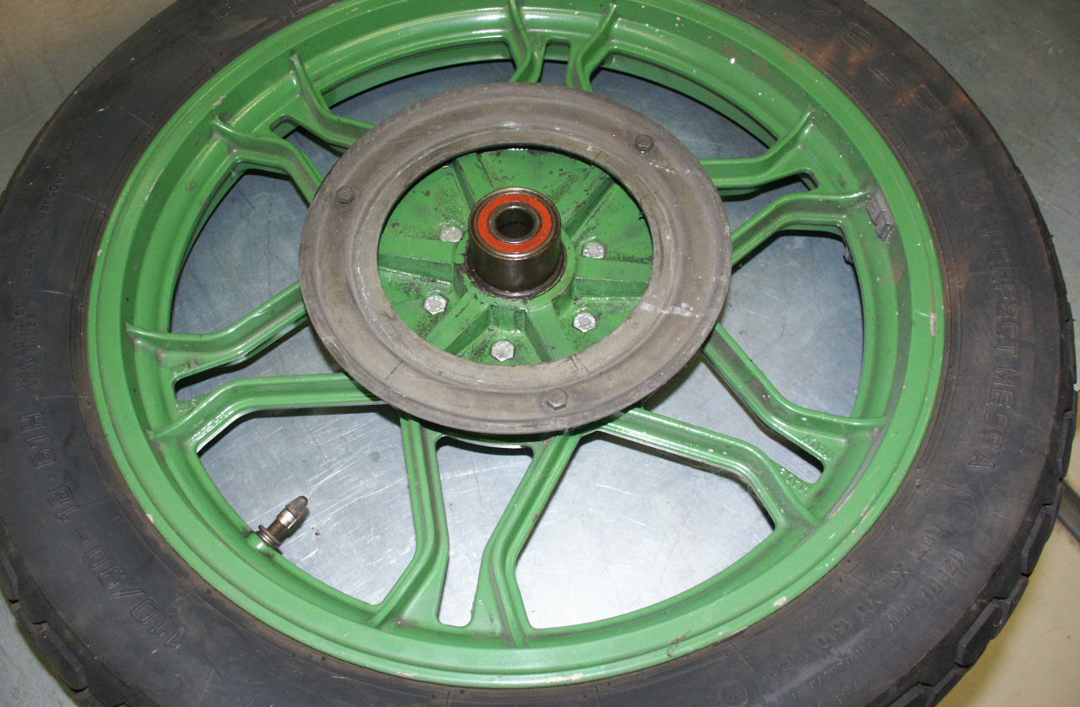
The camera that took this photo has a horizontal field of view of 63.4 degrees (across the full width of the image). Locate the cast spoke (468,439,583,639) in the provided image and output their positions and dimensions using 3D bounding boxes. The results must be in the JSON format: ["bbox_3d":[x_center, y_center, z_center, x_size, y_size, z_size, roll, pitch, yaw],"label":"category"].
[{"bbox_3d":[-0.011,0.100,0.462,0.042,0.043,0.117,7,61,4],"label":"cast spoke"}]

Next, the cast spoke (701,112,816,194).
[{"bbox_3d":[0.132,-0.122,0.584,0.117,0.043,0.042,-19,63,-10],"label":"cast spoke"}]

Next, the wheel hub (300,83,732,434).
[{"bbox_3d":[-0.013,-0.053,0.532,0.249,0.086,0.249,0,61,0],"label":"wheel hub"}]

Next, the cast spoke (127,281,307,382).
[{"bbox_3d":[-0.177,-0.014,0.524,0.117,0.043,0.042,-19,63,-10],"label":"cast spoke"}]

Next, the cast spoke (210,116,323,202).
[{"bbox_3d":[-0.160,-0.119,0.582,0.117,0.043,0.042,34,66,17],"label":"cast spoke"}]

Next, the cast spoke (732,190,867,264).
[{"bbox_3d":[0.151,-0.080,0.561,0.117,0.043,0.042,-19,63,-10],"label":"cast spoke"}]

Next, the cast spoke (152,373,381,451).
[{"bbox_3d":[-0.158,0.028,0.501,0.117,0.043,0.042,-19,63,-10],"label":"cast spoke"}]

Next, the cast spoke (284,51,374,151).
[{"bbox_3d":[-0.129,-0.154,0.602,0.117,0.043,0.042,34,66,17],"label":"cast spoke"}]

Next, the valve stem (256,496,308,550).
[{"bbox_3d":[-0.136,0.089,0.471,0.013,0.013,0.028,35,67,17],"label":"valve stem"}]

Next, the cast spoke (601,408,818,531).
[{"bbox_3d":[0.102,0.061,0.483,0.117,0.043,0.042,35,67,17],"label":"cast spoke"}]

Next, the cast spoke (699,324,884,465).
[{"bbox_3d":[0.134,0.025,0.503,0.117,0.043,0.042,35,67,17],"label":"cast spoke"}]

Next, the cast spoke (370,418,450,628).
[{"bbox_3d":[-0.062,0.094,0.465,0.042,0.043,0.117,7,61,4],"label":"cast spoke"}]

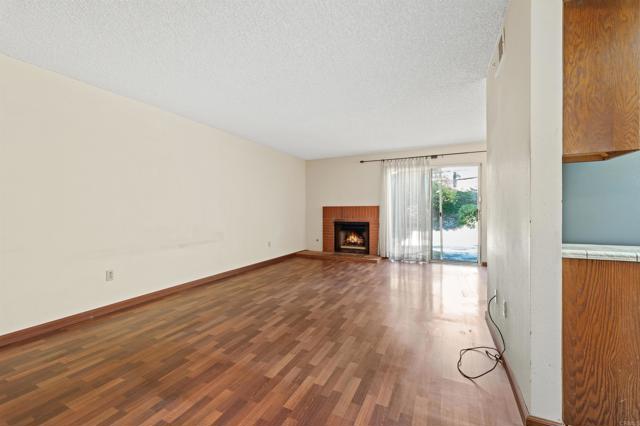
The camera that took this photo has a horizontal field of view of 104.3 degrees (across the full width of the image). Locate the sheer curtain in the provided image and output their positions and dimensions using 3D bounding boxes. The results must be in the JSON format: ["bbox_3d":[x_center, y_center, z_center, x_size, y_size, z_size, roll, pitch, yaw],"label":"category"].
[{"bbox_3d":[1.848,-0.055,5.446,1.080,2.220,0.130,0,1,26],"label":"sheer curtain"}]

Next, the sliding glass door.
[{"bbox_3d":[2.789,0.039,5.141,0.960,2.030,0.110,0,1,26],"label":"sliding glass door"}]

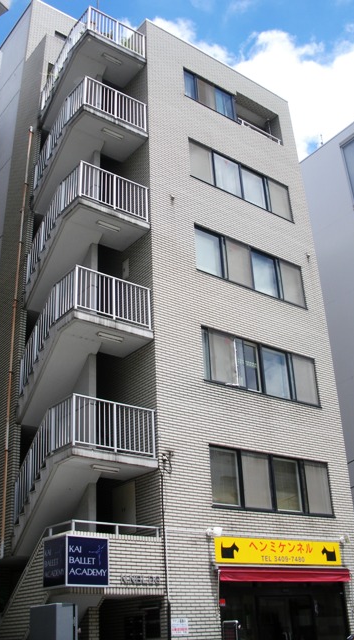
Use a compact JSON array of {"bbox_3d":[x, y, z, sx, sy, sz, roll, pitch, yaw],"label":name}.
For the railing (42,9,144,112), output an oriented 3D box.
[{"bbox_3d":[-2.585,-7.509,20.469,2.040,2.150,2.852,17,-33,-33],"label":"railing"}]

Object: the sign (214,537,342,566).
[{"bbox_3d":[2.406,5.358,15.332,4.114,0.573,0.122,17,-33,-33],"label":"sign"}]

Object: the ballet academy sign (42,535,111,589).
[{"bbox_3d":[-1.878,4.599,12.552,0.936,0.930,0.927,17,-33,-33],"label":"ballet academy sign"}]

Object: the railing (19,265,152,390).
[{"bbox_3d":[-2.223,0.525,16.170,2.040,2.150,2.852,17,-33,-33],"label":"railing"}]

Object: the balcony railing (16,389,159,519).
[{"bbox_3d":[-2.066,3.236,14.782,2.040,2.150,2.852,17,-33,-33],"label":"balcony railing"}]

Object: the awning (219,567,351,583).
[{"bbox_3d":[2.479,5.783,15.053,4.194,0.351,0.259,17,-33,-33],"label":"awning"}]

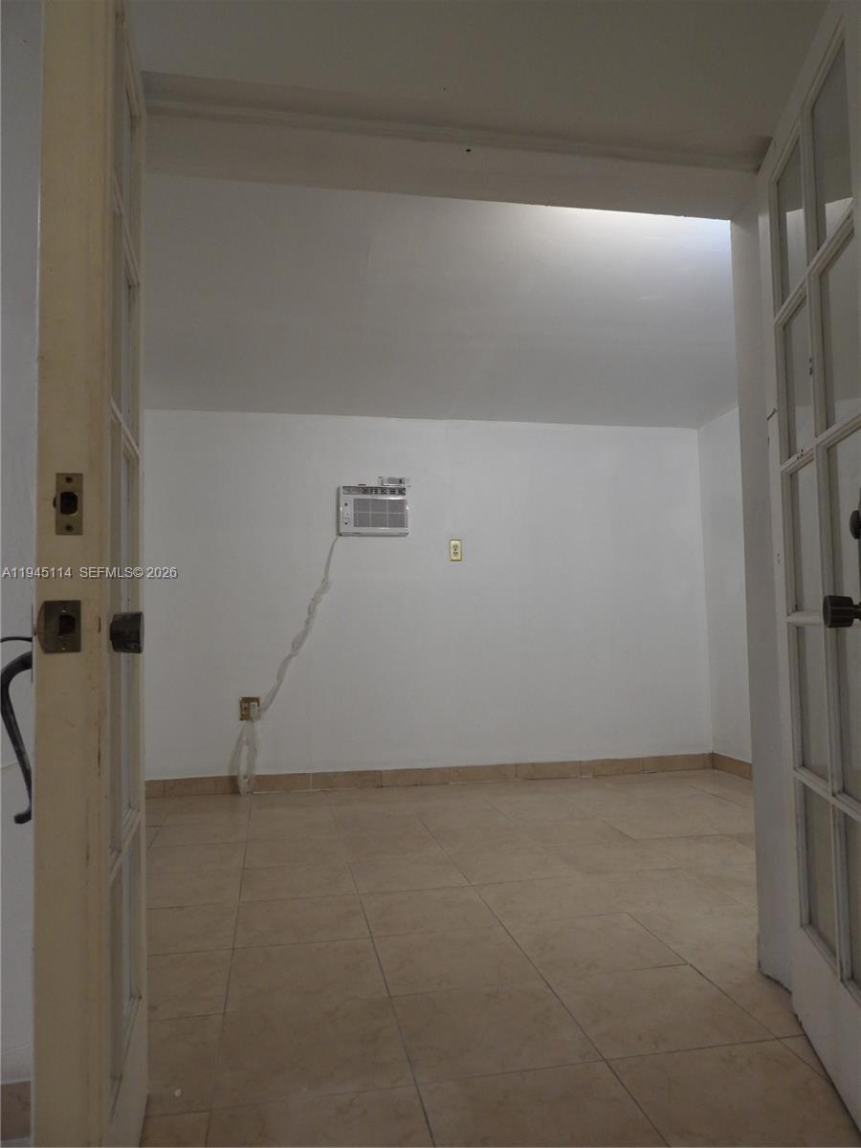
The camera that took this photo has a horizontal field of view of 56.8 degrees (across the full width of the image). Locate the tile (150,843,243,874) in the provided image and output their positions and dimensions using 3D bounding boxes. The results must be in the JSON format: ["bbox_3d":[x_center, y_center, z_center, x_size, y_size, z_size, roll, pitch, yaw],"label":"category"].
[{"bbox_3d":[-0.967,1.171,3.258,0.406,0.010,0.403,0,-4,-11],"label":"tile"}]

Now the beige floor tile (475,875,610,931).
[{"bbox_3d":[0.390,1.112,2.715,0.406,0.010,0.403,0,-4,-11],"label":"beige floor tile"}]

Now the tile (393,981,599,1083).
[{"bbox_3d":[0.136,1.062,1.862,0.406,0.010,0.403,0,-4,-11],"label":"tile"}]

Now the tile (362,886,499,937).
[{"bbox_3d":[-0.011,1.097,2.601,0.401,0.010,0.387,0,-4,-11],"label":"tile"}]

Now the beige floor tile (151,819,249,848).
[{"bbox_3d":[-1.041,1.197,3.646,0.406,0.010,0.403,0,-4,-11],"label":"beige floor tile"}]

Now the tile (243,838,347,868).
[{"bbox_3d":[-0.554,1.149,3.288,0.401,0.010,0.387,0,-4,-11],"label":"tile"}]

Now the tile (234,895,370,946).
[{"bbox_3d":[-0.415,1.117,2.560,0.406,0.010,0.403,0,-4,-11],"label":"tile"}]

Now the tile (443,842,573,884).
[{"bbox_3d":[0.311,1.124,3.067,0.403,0.010,0.398,0,-4,-11],"label":"tile"}]

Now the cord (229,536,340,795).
[{"bbox_3d":[-0.816,0.503,4.475,0.616,1.428,0.090,0,-4,-9],"label":"cord"}]

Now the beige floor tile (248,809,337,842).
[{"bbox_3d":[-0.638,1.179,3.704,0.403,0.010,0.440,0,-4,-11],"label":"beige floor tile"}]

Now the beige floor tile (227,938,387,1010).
[{"bbox_3d":[-0.336,1.078,2.147,0.403,0.010,0.398,0,-4,-11],"label":"beige floor tile"}]

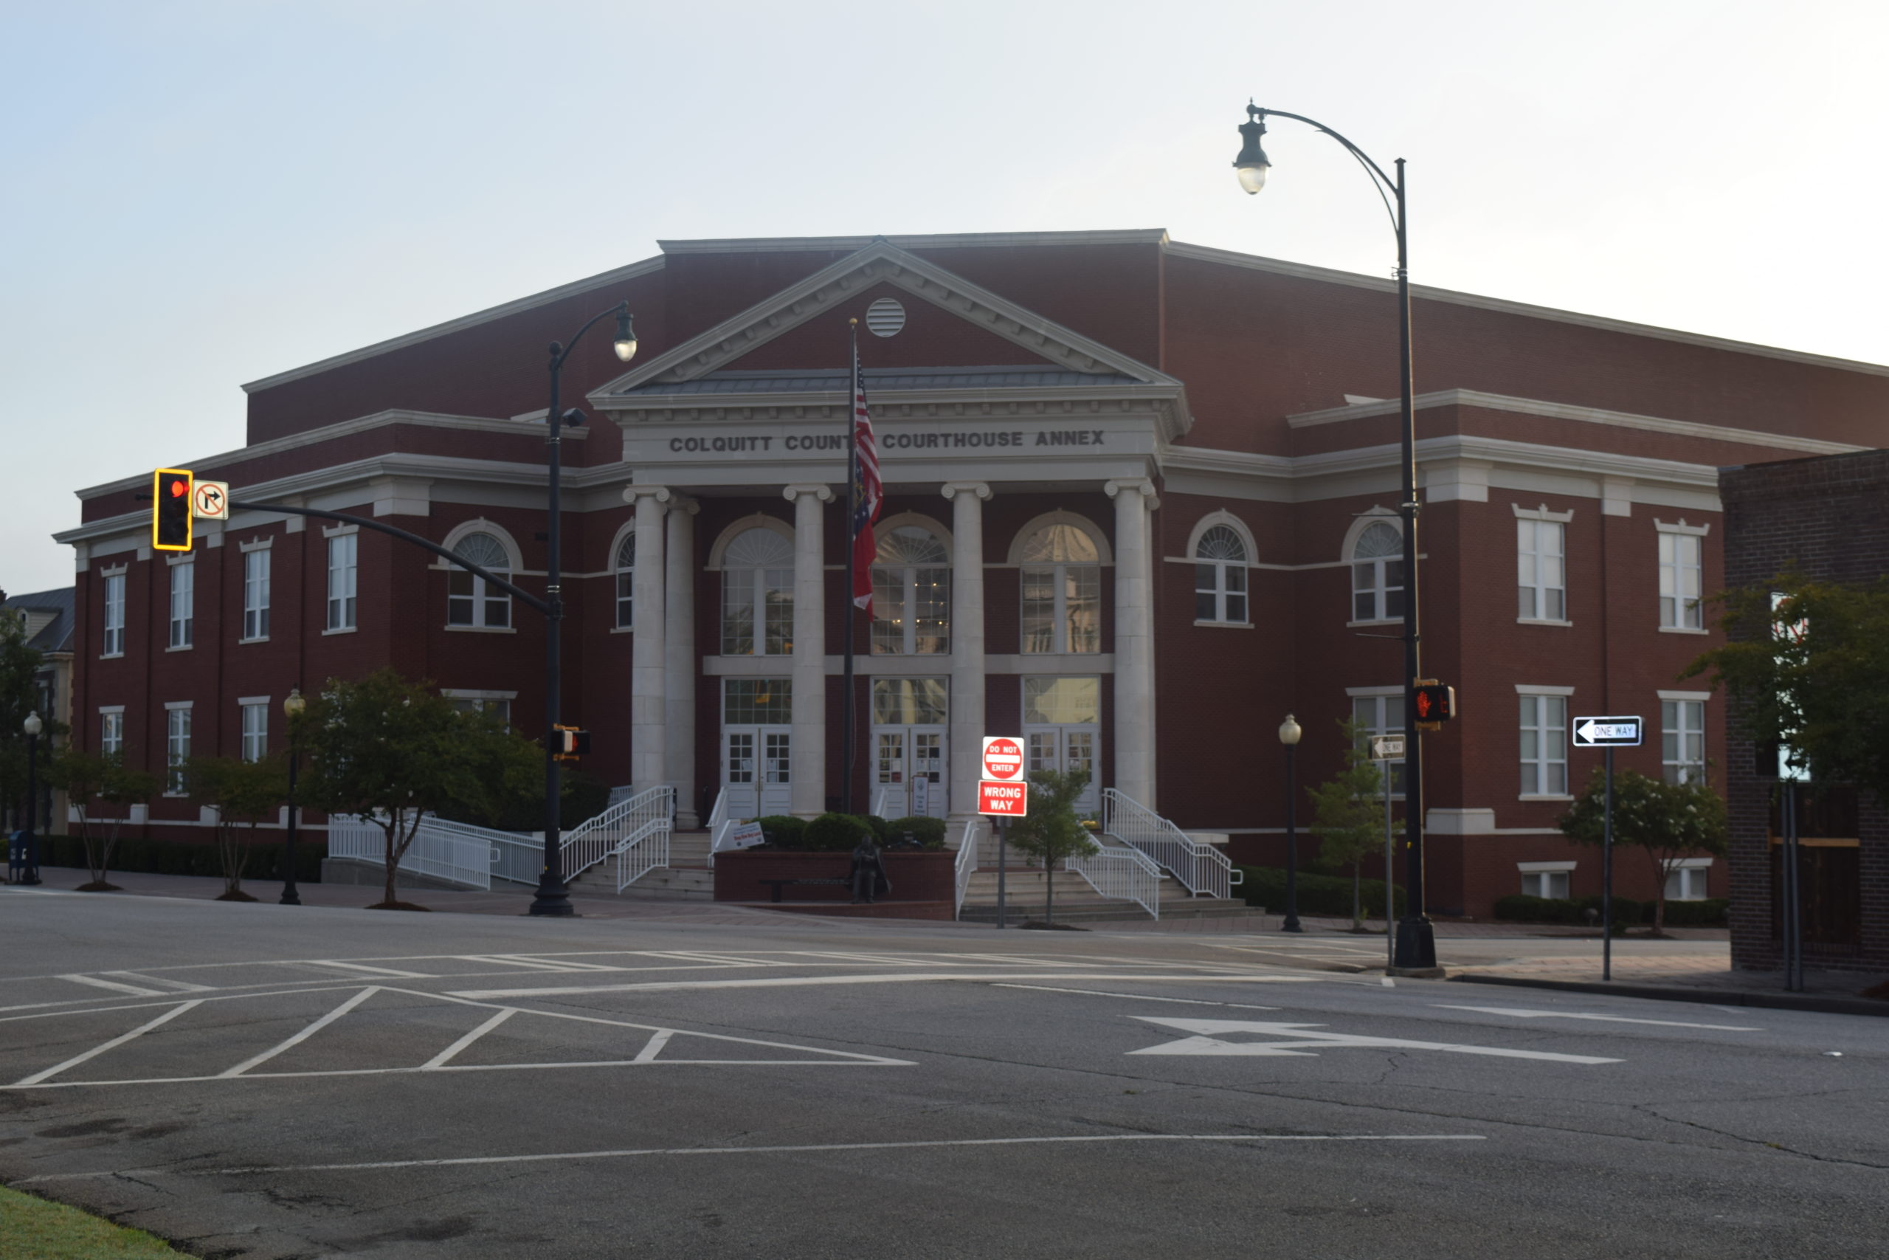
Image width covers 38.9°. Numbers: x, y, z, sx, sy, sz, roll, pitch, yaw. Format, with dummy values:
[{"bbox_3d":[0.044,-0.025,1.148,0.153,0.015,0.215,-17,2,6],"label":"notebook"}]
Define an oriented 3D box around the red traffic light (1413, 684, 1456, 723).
[{"bbox_3d":[5.713,0.851,31.200,0.460,0.450,0.250,-3,-5,44],"label":"red traffic light"}]

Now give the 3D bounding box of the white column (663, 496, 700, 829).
[{"bbox_3d":[-6.542,0.799,66.457,1.030,8.270,0.980,0,-4,8],"label":"white column"}]

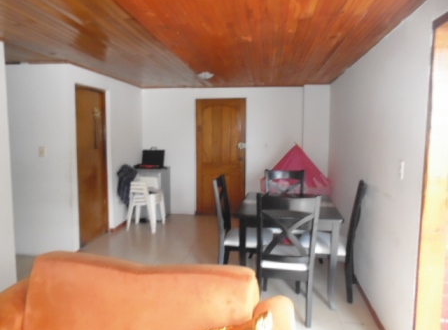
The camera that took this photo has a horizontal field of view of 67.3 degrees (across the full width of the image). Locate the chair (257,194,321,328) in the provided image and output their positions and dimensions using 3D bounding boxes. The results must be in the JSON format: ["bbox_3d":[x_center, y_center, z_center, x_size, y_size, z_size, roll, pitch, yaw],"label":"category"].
[{"bbox_3d":[0.491,0.676,2.684,0.444,1.000,0.586,1,5,8],"label":"chair"}]

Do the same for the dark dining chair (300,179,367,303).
[{"bbox_3d":[0.943,0.648,3.033,0.576,1.000,0.444,2,5,18],"label":"dark dining chair"}]

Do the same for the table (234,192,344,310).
[{"bbox_3d":[0.602,0.753,3.238,0.869,0.747,1.040,1,5,10],"label":"table"}]

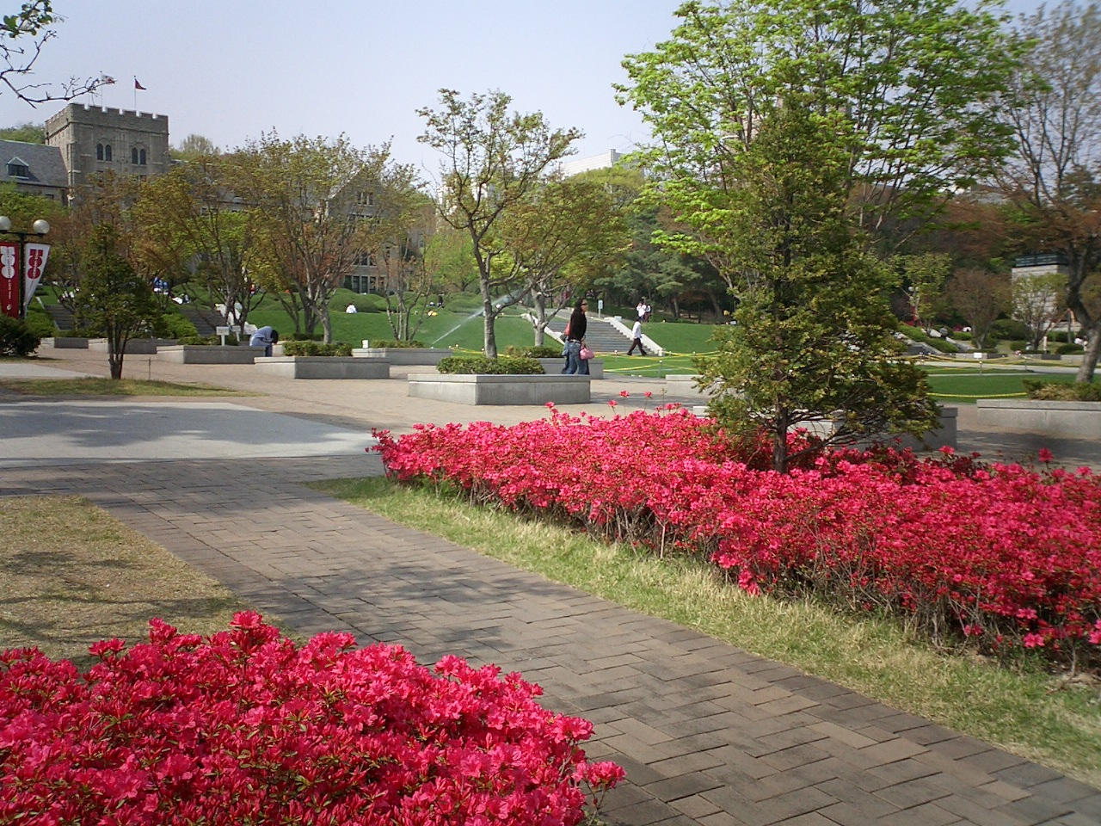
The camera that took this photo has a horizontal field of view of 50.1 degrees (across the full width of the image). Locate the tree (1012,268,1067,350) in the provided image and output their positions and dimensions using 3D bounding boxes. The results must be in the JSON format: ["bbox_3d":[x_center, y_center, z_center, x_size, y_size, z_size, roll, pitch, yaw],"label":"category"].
[{"bbox_3d":[28.878,-6.019,69.500,3.251,4.978,3.251,1,2,22],"label":"tree"}]

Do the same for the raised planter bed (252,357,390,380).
[{"bbox_3d":[-4.600,-0.886,23.800,2.020,0.430,2.020,-1,3,-35],"label":"raised planter bed"}]

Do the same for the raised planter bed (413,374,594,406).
[{"bbox_3d":[-0.809,-0.369,18.150,2.030,0.445,2.030,-1,2,-36],"label":"raised planter bed"}]

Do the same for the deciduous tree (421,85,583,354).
[{"bbox_3d":[-0.790,-2.740,17.950,2.500,4.300,2.500,0,2,0],"label":"deciduous tree"}]

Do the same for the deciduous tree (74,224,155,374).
[{"bbox_3d":[-7.570,-1.940,20.450,1.460,2.680,1.460,0,2,0],"label":"deciduous tree"}]

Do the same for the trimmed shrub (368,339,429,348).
[{"bbox_3d":[-4.200,-1.850,32.550,1.200,0.310,1.200,-1,3,-35],"label":"trimmed shrub"}]

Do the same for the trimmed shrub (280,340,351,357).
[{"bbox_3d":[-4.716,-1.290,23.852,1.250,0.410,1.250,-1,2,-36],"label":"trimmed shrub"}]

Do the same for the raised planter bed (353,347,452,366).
[{"bbox_3d":[-4.110,-1.537,32.550,2.020,0.430,2.020,-1,3,-35],"label":"raised planter bed"}]

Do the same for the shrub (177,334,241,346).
[{"bbox_3d":[-8.520,-1.750,29.400,1.200,0.320,1.200,-1,3,-35],"label":"shrub"}]

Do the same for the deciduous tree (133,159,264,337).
[{"bbox_3d":[-8.810,-4.034,29.435,3.270,4.647,3.270,0,2,-17],"label":"deciduous tree"}]

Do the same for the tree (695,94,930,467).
[{"bbox_3d":[1.580,-0.640,7.100,1.480,2.600,1.480,0,2,0],"label":"tree"}]

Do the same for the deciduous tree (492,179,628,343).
[{"bbox_3d":[0.210,-3.102,24.969,2.883,3.851,2.883,0,2,0],"label":"deciduous tree"}]

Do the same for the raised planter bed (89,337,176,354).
[{"bbox_3d":[-12.100,-1.895,34.300,2.020,0.440,2.020,-1,3,-35],"label":"raised planter bed"}]

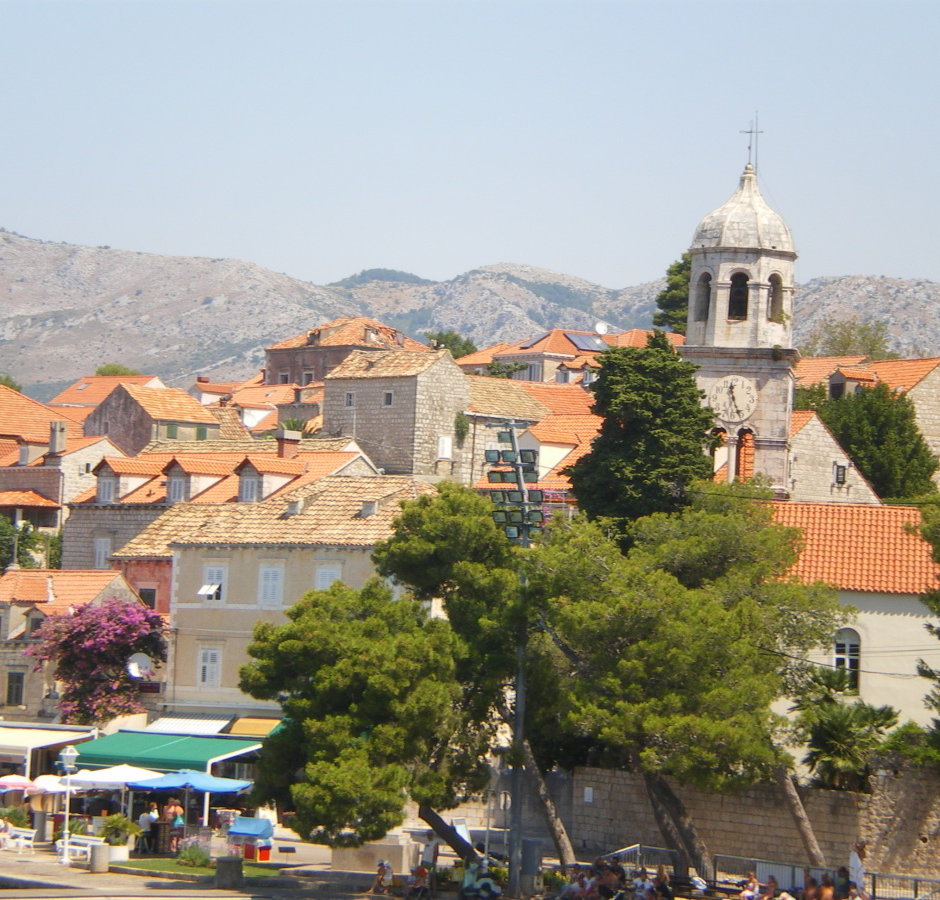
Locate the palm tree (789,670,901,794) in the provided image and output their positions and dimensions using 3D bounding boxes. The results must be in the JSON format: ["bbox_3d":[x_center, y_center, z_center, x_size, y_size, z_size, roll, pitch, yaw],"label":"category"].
[{"bbox_3d":[13.090,9.947,131.863,3.700,4.500,3.600,3,-4,0],"label":"palm tree"}]

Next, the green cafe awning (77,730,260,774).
[{"bbox_3d":[-10.965,10.751,133.500,7.200,1.250,3.000,-1,-5,40],"label":"green cafe awning"}]

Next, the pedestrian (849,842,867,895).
[{"bbox_3d":[11.592,12.579,112.000,0.380,1.720,0.500,4,-4,-12],"label":"pedestrian"}]

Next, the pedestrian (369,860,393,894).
[{"bbox_3d":[-2.522,12.018,105.500,0.650,1.000,0.500,4,-4,-17],"label":"pedestrian"}]

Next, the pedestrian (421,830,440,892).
[{"bbox_3d":[-1.129,11.761,107.000,0.520,1.740,0.360,1,-5,30],"label":"pedestrian"}]

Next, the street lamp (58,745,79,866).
[{"bbox_3d":[-13.352,11.822,124.500,0.640,3.950,0.640,3,-4,0],"label":"street lamp"}]

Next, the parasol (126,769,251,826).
[{"bbox_3d":[-9.399,12.053,125.000,3.000,2.750,3.000,-1,-6,45],"label":"parasol"}]

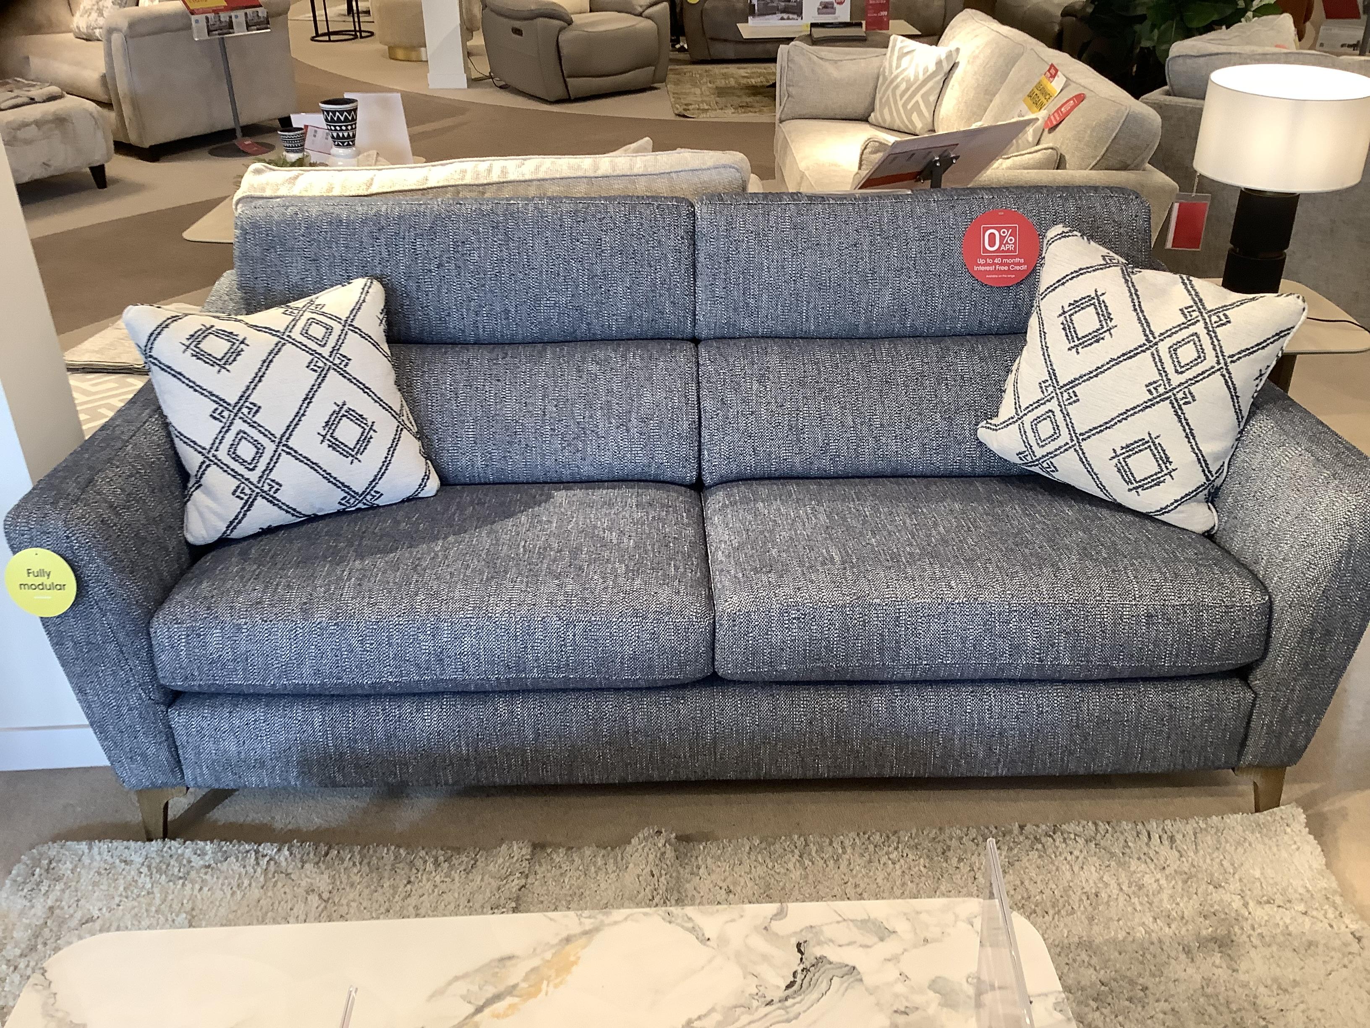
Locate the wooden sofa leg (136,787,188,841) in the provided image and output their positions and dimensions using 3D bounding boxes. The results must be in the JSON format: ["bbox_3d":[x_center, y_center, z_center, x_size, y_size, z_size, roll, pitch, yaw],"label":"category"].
[{"bbox_3d":[-0.905,0.515,2.158,0.090,0.116,0.045,-1,29,0],"label":"wooden sofa leg"}]

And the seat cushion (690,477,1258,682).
[{"bbox_3d":[0.483,0.066,2.222,0.885,0.170,0.570,-1,29,0],"label":"seat cushion"}]

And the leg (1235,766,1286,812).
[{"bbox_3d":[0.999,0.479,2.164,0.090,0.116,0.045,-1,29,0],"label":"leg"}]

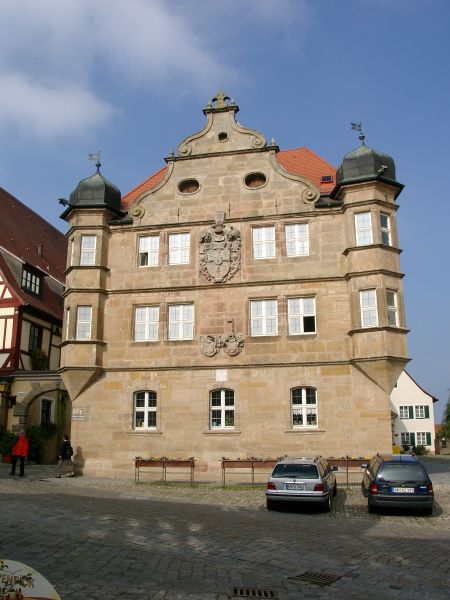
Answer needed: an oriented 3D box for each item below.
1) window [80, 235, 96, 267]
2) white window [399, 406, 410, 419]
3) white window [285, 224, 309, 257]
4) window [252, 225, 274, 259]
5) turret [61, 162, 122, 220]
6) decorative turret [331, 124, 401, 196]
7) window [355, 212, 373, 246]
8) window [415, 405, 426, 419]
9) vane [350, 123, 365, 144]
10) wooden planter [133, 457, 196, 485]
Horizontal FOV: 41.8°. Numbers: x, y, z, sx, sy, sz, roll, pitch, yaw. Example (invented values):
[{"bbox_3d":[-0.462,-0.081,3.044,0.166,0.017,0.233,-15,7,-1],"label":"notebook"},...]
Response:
[{"bbox_3d":[-5.823,-2.085,25.156,0.641,1.286,0.120,0,-14,-3],"label":"window"},{"bbox_3d":[18.000,11.289,59.027,0.950,1.250,0.150,-3,-15,11],"label":"white window"},{"bbox_3d":[2.934,-2.411,23.881,0.943,1.365,0.150,-3,-14,11],"label":"white window"},{"bbox_3d":[1.655,-2.398,24.881,0.956,1.382,0.150,-3,-15,11],"label":"window"},{"bbox_3d":[-5.790,-4.987,26.691,2.850,2.662,2.550,0,-14,-3],"label":"turret"},{"bbox_3d":[5.639,-5.558,23.649,2.700,3.250,2.750,-3,-15,11],"label":"decorative turret"},{"bbox_3d":[5.396,-2.743,22.894,0.646,1.337,0.120,-7,-15,25],"label":"window"},{"bbox_3d":[19.229,11.054,58.008,0.909,1.257,0.150,-4,-14,15],"label":"window"},{"bbox_3d":[5.350,-6.723,23.795,0.500,0.970,0.170,4,-15,-17],"label":"vane"},{"bbox_3d":[-2.165,6.153,21.229,2.250,0.940,0.400,-3,-15,11],"label":"wooden planter"}]

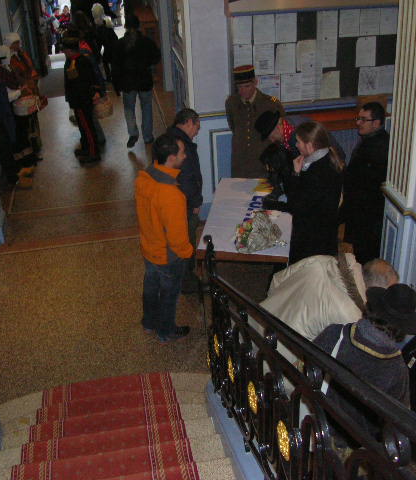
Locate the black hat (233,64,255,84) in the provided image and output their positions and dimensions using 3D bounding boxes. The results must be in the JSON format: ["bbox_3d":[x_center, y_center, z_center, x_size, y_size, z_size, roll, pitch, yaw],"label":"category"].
[{"bbox_3d":[0.330,-1.558,6.073,0.200,0.130,0.240,8,41,20],"label":"black hat"}]

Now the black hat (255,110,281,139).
[{"bbox_3d":[0.522,-1.003,5.661,0.140,0.280,0.250,29,30,-7],"label":"black hat"}]

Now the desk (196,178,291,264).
[{"bbox_3d":[0.393,0.080,5.800,0.720,0.750,1.410,2,29,9],"label":"desk"}]

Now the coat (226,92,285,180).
[{"bbox_3d":[0.464,-0.981,6.412,0.560,1.020,0.360,5,30,14],"label":"coat"}]

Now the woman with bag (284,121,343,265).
[{"bbox_3d":[0.859,-0.188,5.325,0.520,1.630,0.500,2,29,9],"label":"woman with bag"}]

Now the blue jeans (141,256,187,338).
[{"bbox_3d":[-0.372,0.379,5.168,0.330,0.860,0.370,-15,31,-20],"label":"blue jeans"}]

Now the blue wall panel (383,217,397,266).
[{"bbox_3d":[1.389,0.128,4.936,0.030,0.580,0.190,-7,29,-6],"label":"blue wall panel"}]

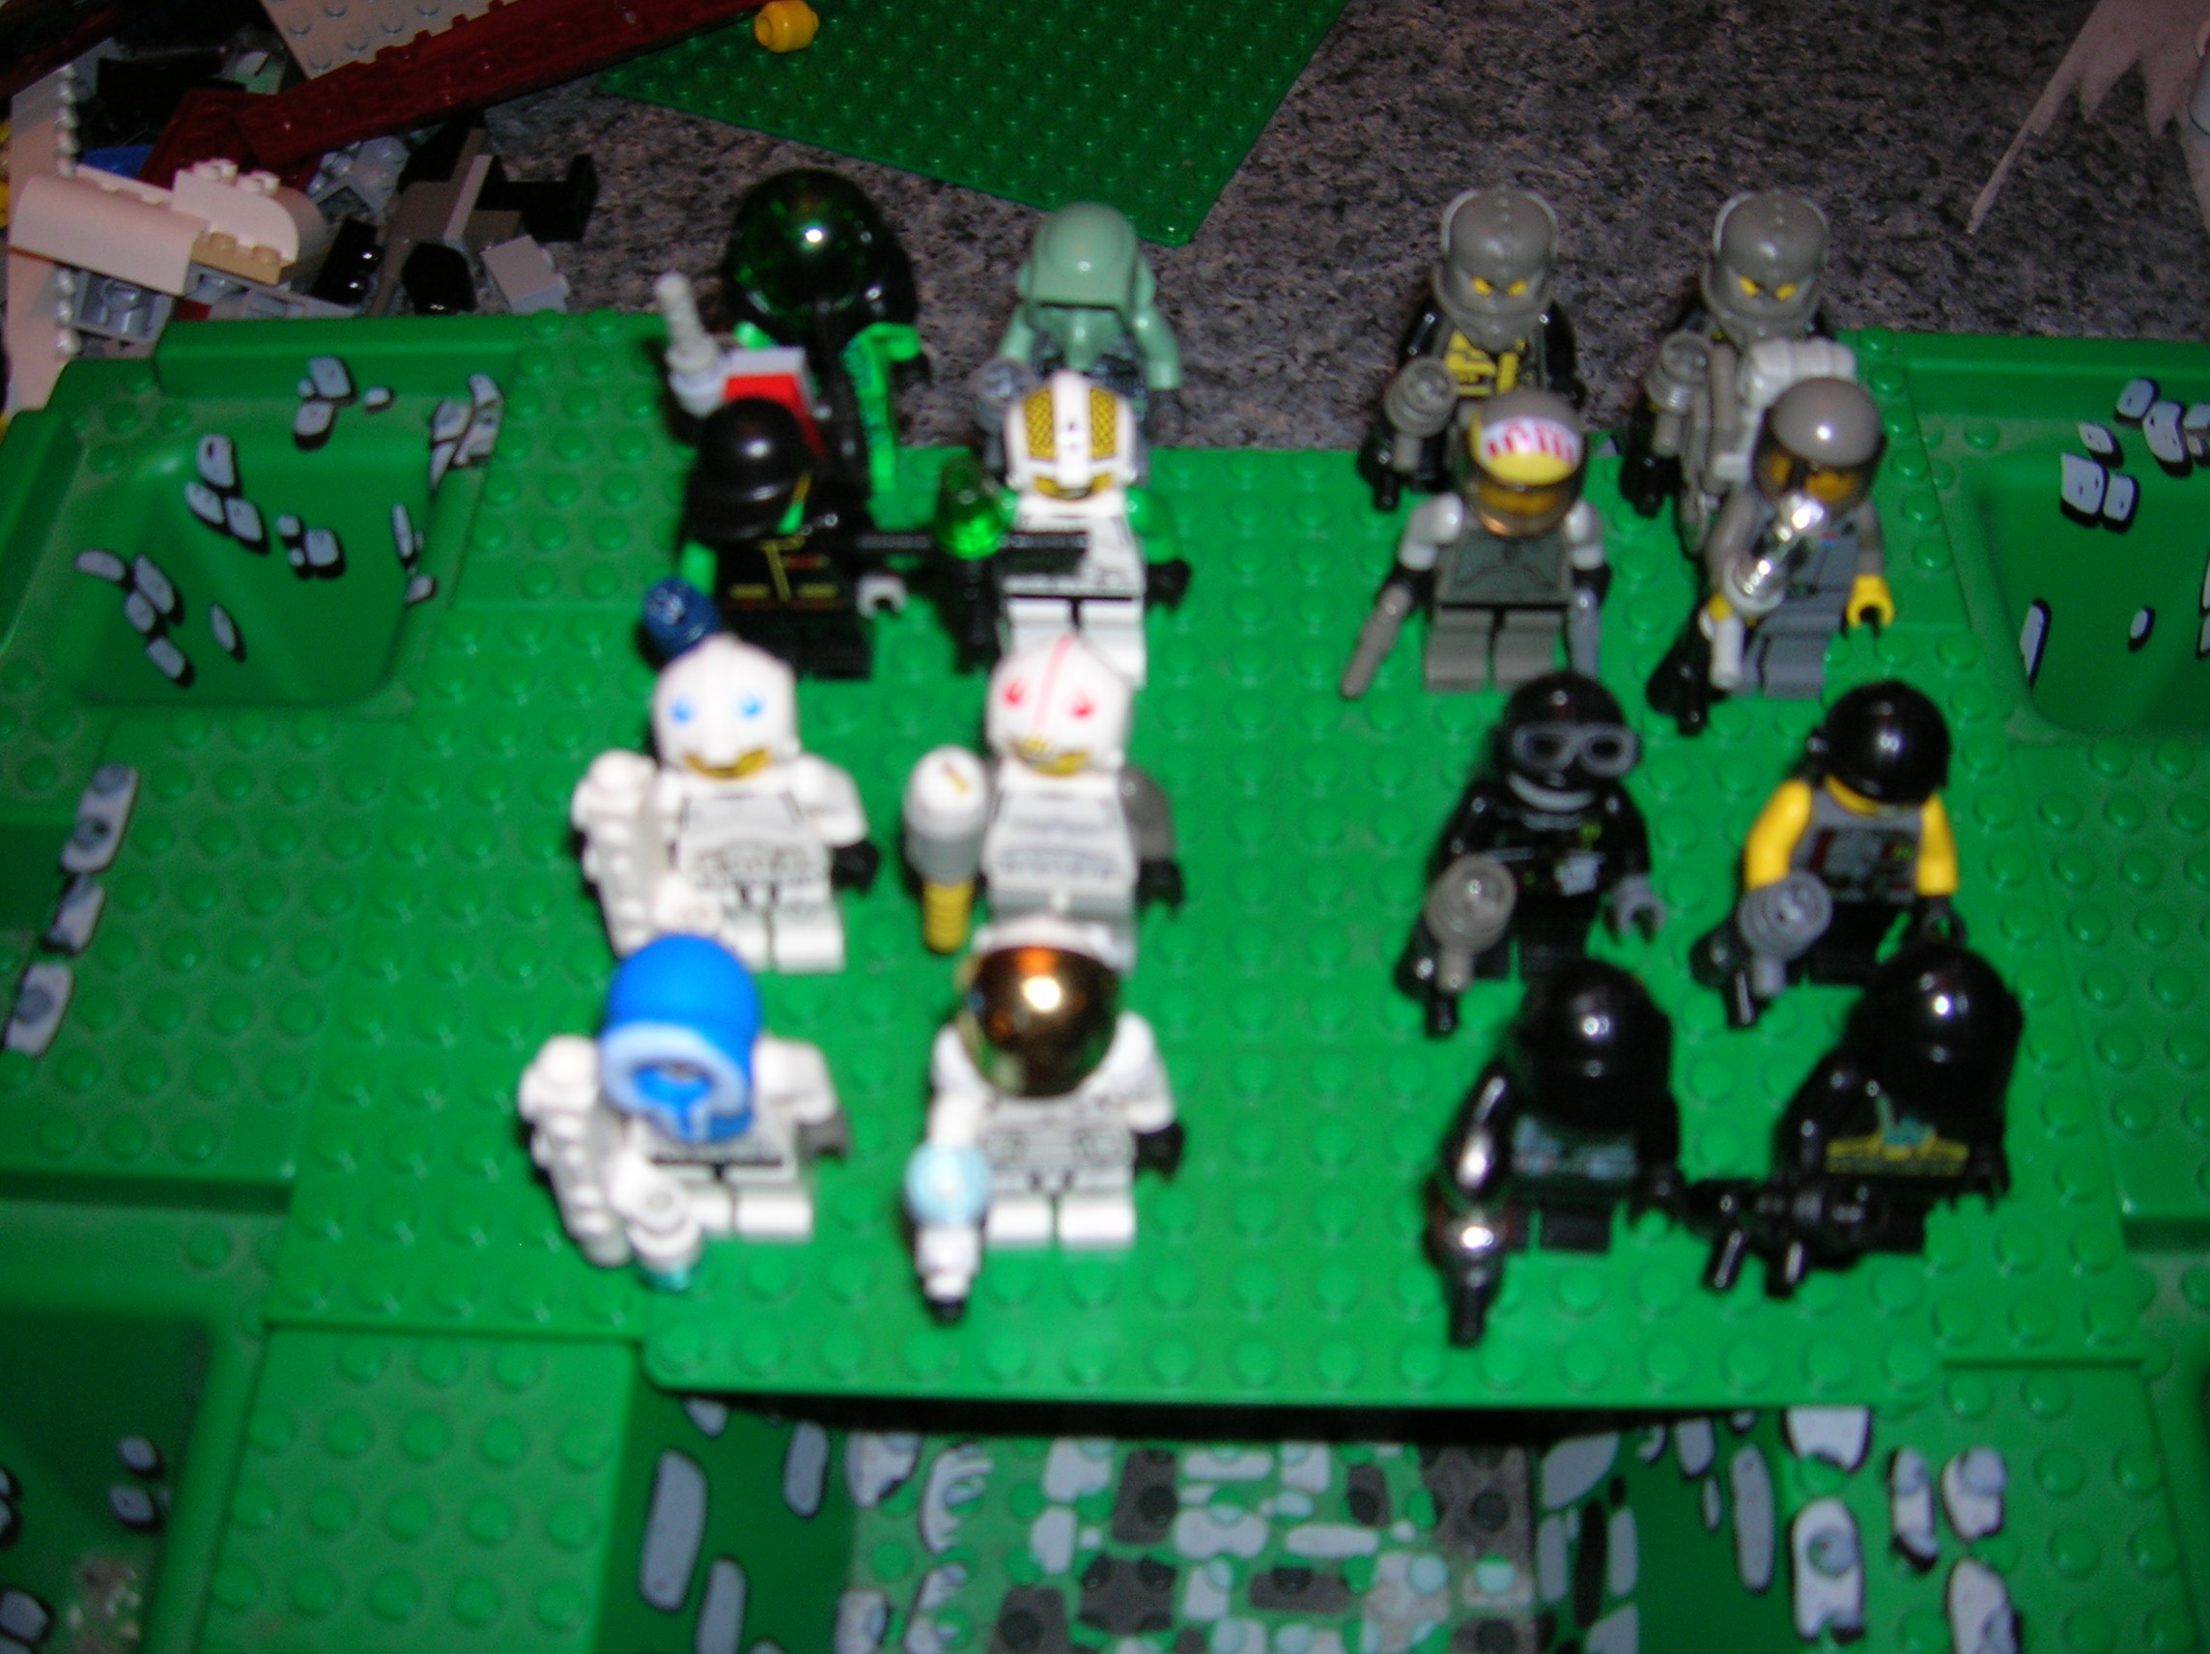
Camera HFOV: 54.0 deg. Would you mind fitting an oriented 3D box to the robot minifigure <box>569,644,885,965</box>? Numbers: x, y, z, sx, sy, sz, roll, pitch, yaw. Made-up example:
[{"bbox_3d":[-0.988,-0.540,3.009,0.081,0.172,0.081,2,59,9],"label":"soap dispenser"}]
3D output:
[{"bbox_3d":[-0.040,0.001,0.221,0.032,0.042,0.019,1,55,2],"label":"robot minifigure"}]

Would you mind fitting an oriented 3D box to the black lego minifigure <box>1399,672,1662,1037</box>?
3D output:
[{"bbox_3d":[0.043,0.005,0.216,0.027,0.042,0.022,1,55,2],"label":"black lego minifigure"}]

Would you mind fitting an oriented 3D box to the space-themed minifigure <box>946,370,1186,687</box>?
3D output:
[{"bbox_3d":[-0.003,-0.032,0.244,0.025,0.042,0.015,1,55,2],"label":"space-themed minifigure"}]

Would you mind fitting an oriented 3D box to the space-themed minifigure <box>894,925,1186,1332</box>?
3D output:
[{"bbox_3d":[-0.007,0.030,0.201,0.027,0.044,0.024,0,55,3],"label":"space-themed minifigure"}]

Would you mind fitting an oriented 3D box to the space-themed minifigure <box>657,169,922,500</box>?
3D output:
[{"bbox_3d":[-0.038,-0.056,0.260,0.033,0.046,0.021,1,55,2],"label":"space-themed minifigure"}]

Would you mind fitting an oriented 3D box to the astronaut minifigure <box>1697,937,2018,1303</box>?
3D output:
[{"bbox_3d":[0.071,0.029,0.198,0.031,0.043,0.020,0,55,3],"label":"astronaut minifigure"}]

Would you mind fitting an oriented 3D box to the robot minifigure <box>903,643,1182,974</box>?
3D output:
[{"bbox_3d":[-0.006,0.000,0.221,0.029,0.042,0.017,1,55,2],"label":"robot minifigure"}]

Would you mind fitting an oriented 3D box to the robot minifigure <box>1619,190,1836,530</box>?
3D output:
[{"bbox_3d":[0.075,-0.053,0.255,0.028,0.043,0.023,0,55,3],"label":"robot minifigure"}]

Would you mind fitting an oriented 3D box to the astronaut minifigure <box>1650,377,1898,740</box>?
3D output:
[{"bbox_3d":[0.074,-0.027,0.237,0.029,0.043,0.023,0,55,3],"label":"astronaut minifigure"}]

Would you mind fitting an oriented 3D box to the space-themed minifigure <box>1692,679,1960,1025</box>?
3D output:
[{"bbox_3d":[0.073,0.005,0.215,0.028,0.043,0.022,0,55,3],"label":"space-themed minifigure"}]

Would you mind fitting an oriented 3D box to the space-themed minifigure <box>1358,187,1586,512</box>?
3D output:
[{"bbox_3d":[0.044,-0.053,0.257,0.028,0.043,0.022,0,55,3],"label":"space-themed minifigure"}]

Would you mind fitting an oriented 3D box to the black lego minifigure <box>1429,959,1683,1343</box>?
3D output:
[{"bbox_3d":[0.042,0.031,0.197,0.024,0.042,0.023,1,55,2],"label":"black lego minifigure"}]

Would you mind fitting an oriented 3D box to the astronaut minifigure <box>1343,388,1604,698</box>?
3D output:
[{"bbox_3d":[0.042,-0.029,0.240,0.030,0.043,0.019,0,55,3],"label":"astronaut minifigure"}]

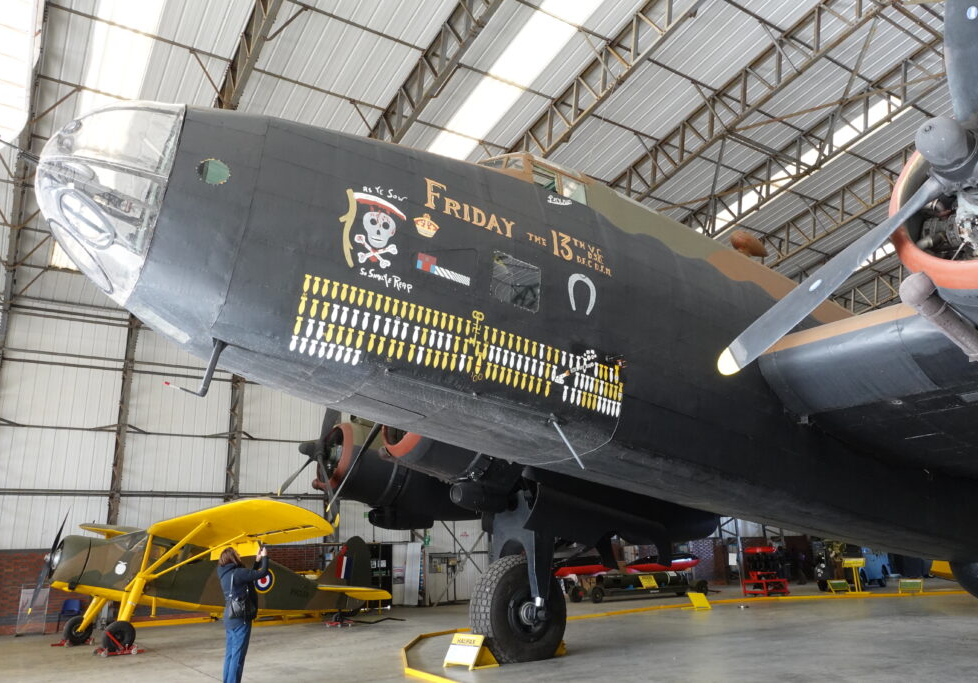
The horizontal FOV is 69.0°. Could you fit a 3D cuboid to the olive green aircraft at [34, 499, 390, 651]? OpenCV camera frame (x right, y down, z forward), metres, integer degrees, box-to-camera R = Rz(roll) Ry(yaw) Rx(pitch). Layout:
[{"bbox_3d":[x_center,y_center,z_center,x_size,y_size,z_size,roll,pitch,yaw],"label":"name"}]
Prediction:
[{"bbox_3d":[-5.627,5.177,15.681,7.350,2.500,11.050,13,-23,-42],"label":"olive green aircraft"}]

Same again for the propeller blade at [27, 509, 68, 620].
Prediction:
[{"bbox_3d":[-8.267,4.114,13.408,0.180,2.100,0.200,31,-44,-34],"label":"propeller blade"}]

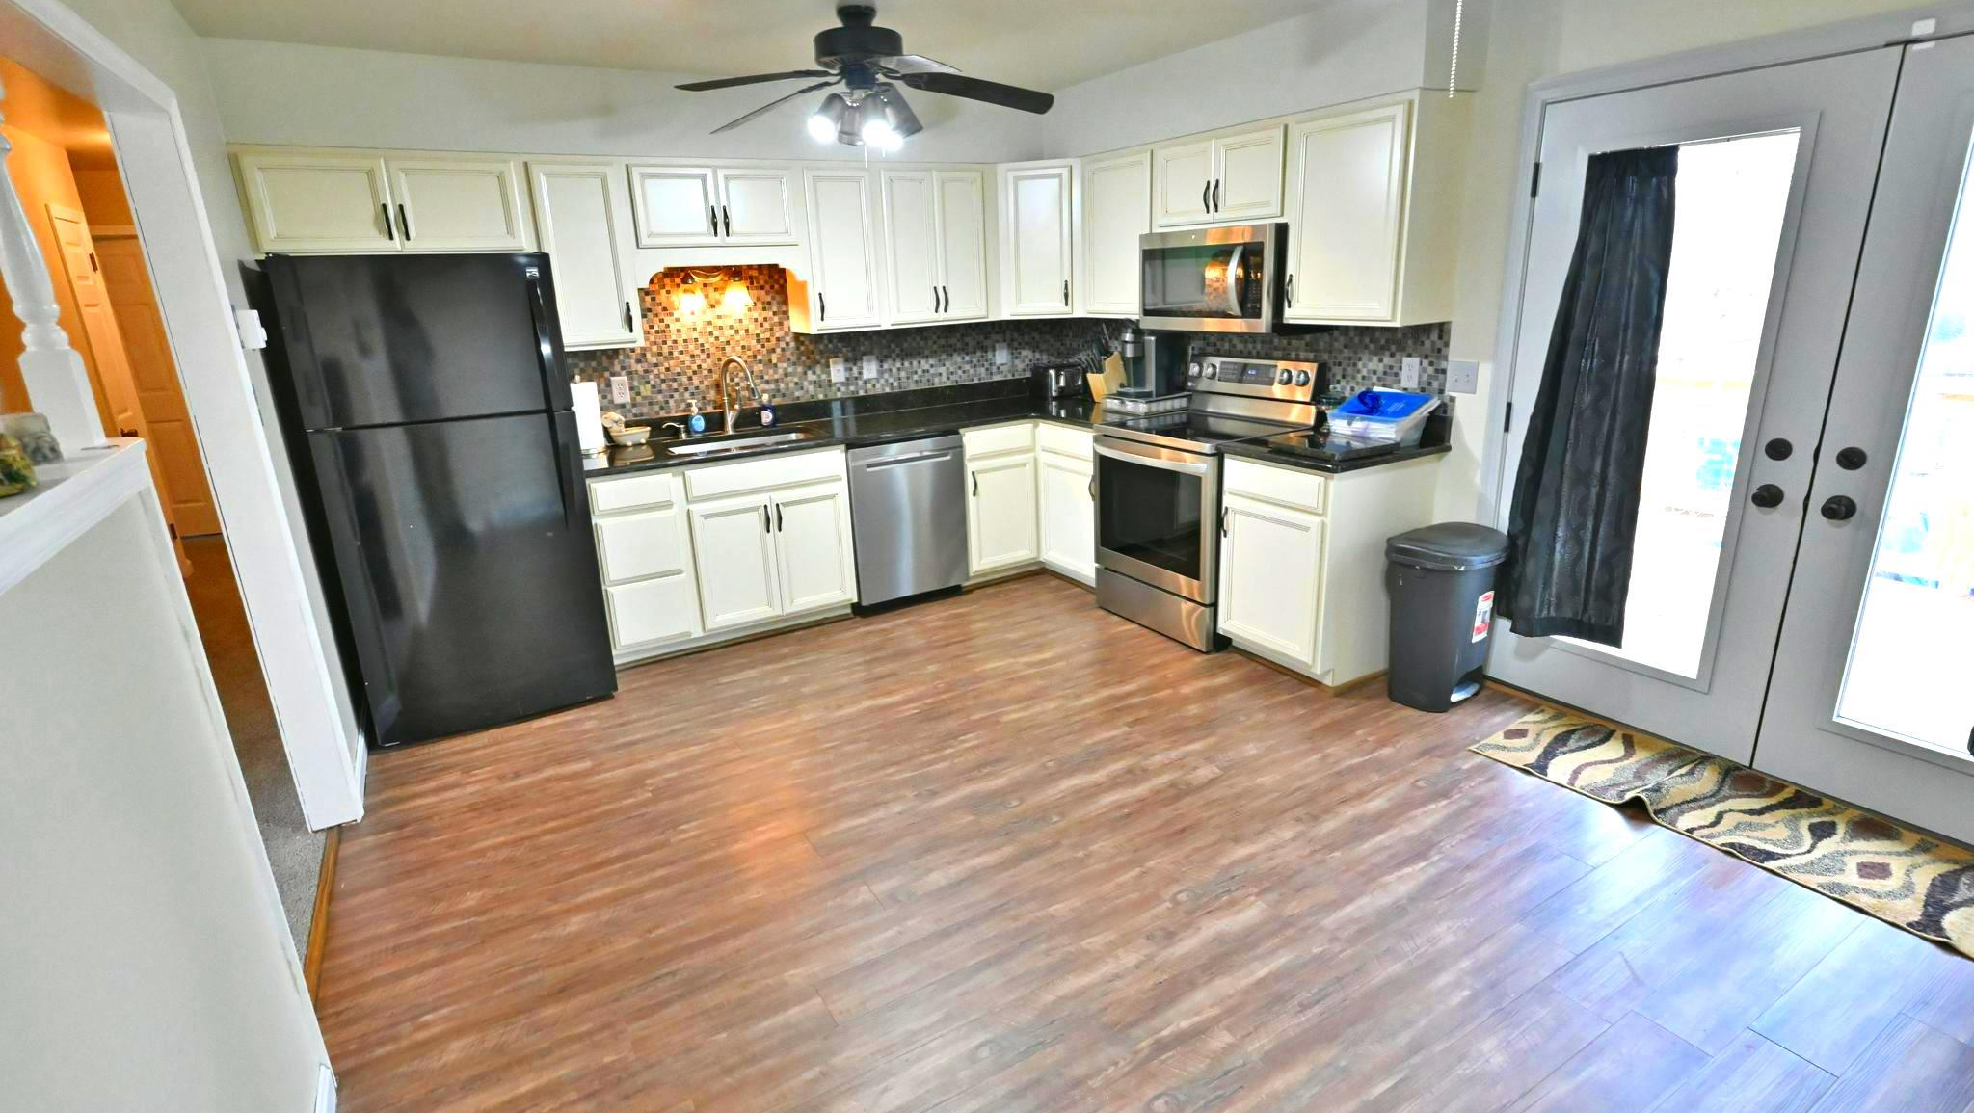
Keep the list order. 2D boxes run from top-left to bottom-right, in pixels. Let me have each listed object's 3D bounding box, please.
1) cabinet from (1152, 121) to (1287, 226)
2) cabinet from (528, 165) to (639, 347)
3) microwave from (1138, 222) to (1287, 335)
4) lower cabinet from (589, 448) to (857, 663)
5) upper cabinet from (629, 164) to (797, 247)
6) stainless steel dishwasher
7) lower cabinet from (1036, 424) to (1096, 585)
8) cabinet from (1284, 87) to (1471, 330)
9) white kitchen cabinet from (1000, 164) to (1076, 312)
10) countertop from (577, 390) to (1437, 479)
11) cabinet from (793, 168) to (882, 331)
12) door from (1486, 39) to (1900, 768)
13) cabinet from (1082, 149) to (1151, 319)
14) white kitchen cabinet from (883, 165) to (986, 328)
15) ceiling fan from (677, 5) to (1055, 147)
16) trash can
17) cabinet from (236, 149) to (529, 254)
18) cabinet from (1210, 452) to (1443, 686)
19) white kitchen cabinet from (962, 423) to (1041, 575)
[{"bbox_3d":[1.073,-1.601,3.977,0.330,0.386,0.763,-12,19,-29],"label":"cabinet"},{"bbox_3d":[-1.733,-1.285,3.984,0.362,0.766,0.323,-12,19,-29],"label":"cabinet"},{"bbox_3d":[1.073,-1.204,4.056,0.395,0.412,0.767,-12,19,-29],"label":"microwave"},{"bbox_3d":[-1.276,-0.061,4.410,1.129,0.869,0.638,-12,19,-29],"label":"lower cabinet"},{"bbox_3d":[-1.248,-1.576,4.206,0.788,0.375,0.323,-12,19,-29],"label":"upper cabinet"},{"bbox_3d":[-0.524,-0.222,4.813,0.607,0.843,0.632,-12,19,-29],"label":"stainless steel dishwasher"},{"bbox_3d":[0.679,-0.283,4.871,0.639,0.869,0.551,-12,19,-29],"label":"lower cabinet"},{"bbox_3d":[1.432,-1.271,3.484,0.333,0.766,0.541,-12,19,-29],"label":"cabinet"},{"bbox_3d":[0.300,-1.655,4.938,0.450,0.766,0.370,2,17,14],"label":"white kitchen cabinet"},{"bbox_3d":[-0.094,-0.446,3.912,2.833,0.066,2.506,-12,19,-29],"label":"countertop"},{"bbox_3d":[-0.759,-1.486,4.516,0.383,0.766,0.325,-12,19,-29],"label":"cabinet"},{"bbox_3d":[2.112,-0.408,2.968,0.055,2.025,0.876,-12,19,-29],"label":"door"},{"bbox_3d":[0.753,-1.568,4.576,0.333,0.766,0.544,-12,19,-29],"label":"cabinet"},{"bbox_3d":[-0.316,-1.580,4.773,0.659,0.766,0.325,-12,19,-29],"label":"white kitchen cabinet"},{"bbox_3d":[-0.410,-1.600,3.111,1.290,0.424,1.260,-12,19,-29],"label":"ceiling fan"},{"bbox_3d":[1.688,0.225,3.447,0.395,0.630,0.303,-12,19,-29],"label":"trash can"},{"bbox_3d":[-2.267,-1.352,3.595,0.933,0.381,0.325,-12,19,-29],"label":"cabinet"},{"bbox_3d":[1.362,0.016,3.773,0.639,0.869,0.539,-12,19,-29],"label":"cabinet"},{"bbox_3d":[-0.073,-0.312,5.084,0.457,0.870,0.630,-12,19,-29],"label":"white kitchen cabinet"}]

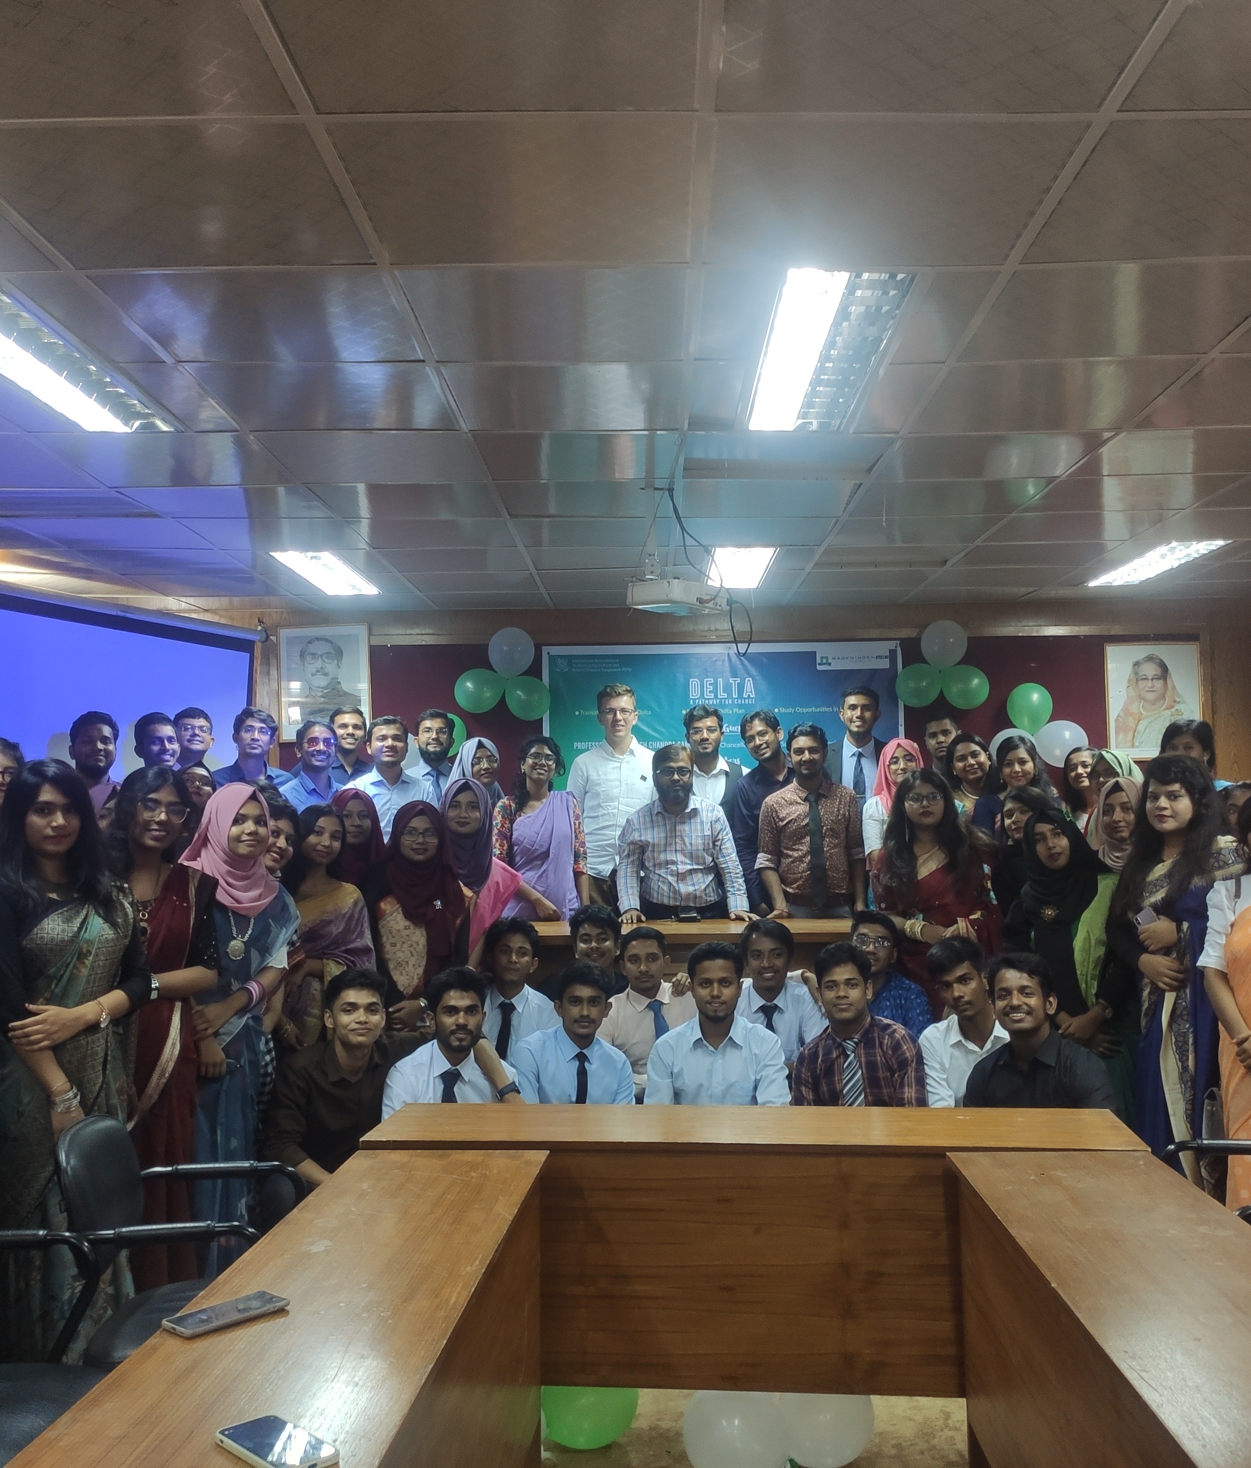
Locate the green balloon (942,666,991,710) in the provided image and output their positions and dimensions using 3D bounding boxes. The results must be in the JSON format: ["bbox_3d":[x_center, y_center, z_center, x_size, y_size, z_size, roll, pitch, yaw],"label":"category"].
[{"bbox_3d":[1.696,-0.231,7.330,0.240,0.235,0.235,0,-3,0],"label":"green balloon"}]

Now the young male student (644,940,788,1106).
[{"bbox_3d":[0.258,1.080,4.122,0.480,1.000,0.580,0,-3,2],"label":"young male student"}]

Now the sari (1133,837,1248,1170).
[{"bbox_3d":[1.581,0.976,4.126,0.440,1.370,0.360,-2,-3,23],"label":"sari"}]

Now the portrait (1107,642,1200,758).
[{"bbox_3d":[2.708,-0.165,7.534,0.487,0.605,0.030,0,-3,1],"label":"portrait"}]

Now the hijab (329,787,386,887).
[{"bbox_3d":[-1.115,0.449,6.127,0.280,0.460,0.280,0,-3,-6],"label":"hijab"}]

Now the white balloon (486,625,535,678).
[{"bbox_3d":[-0.573,-0.408,7.400,0.236,0.260,0.236,0,-3,0],"label":"white balloon"}]

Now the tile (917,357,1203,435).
[{"bbox_3d":[1.069,-0.876,3.758,0.600,0.018,0.600,0,-3,1],"label":"tile"}]

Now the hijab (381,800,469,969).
[{"bbox_3d":[-0.759,0.571,5.573,0.340,0.640,0.290,0,-3,-6],"label":"hijab"}]

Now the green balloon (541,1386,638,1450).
[{"bbox_3d":[-0.088,1.543,3.444,0.245,0.250,0.245,0,-3,1],"label":"green balloon"}]

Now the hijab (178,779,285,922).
[{"bbox_3d":[-1.234,0.362,4.580,0.280,0.420,0.290,2,-4,-30],"label":"hijab"}]

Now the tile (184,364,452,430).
[{"bbox_3d":[-0.760,-0.869,3.789,0.600,0.018,0.600,0,-3,1],"label":"tile"}]

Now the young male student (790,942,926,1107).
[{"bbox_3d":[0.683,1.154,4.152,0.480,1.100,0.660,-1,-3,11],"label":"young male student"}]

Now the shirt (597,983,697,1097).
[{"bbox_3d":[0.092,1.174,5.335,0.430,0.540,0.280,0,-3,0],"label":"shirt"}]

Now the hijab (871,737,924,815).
[{"bbox_3d":[1.130,0.179,6.040,0.250,0.340,0.260,0,-3,0],"label":"hijab"}]

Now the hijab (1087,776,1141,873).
[{"bbox_3d":[1.773,0.326,5.290,0.250,0.360,0.260,-1,-3,14],"label":"hijab"}]

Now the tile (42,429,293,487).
[{"bbox_3d":[-1.360,-0.833,4.409,0.600,0.018,0.600,0,-3,1],"label":"tile"}]

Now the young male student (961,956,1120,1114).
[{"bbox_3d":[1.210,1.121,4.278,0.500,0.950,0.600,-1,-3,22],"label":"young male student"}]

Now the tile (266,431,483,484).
[{"bbox_3d":[-0.750,-0.836,4.398,0.600,0.018,0.600,0,-3,1],"label":"tile"}]

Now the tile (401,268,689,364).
[{"bbox_3d":[-0.161,-0.904,3.170,0.600,0.018,0.600,0,-3,1],"label":"tile"}]

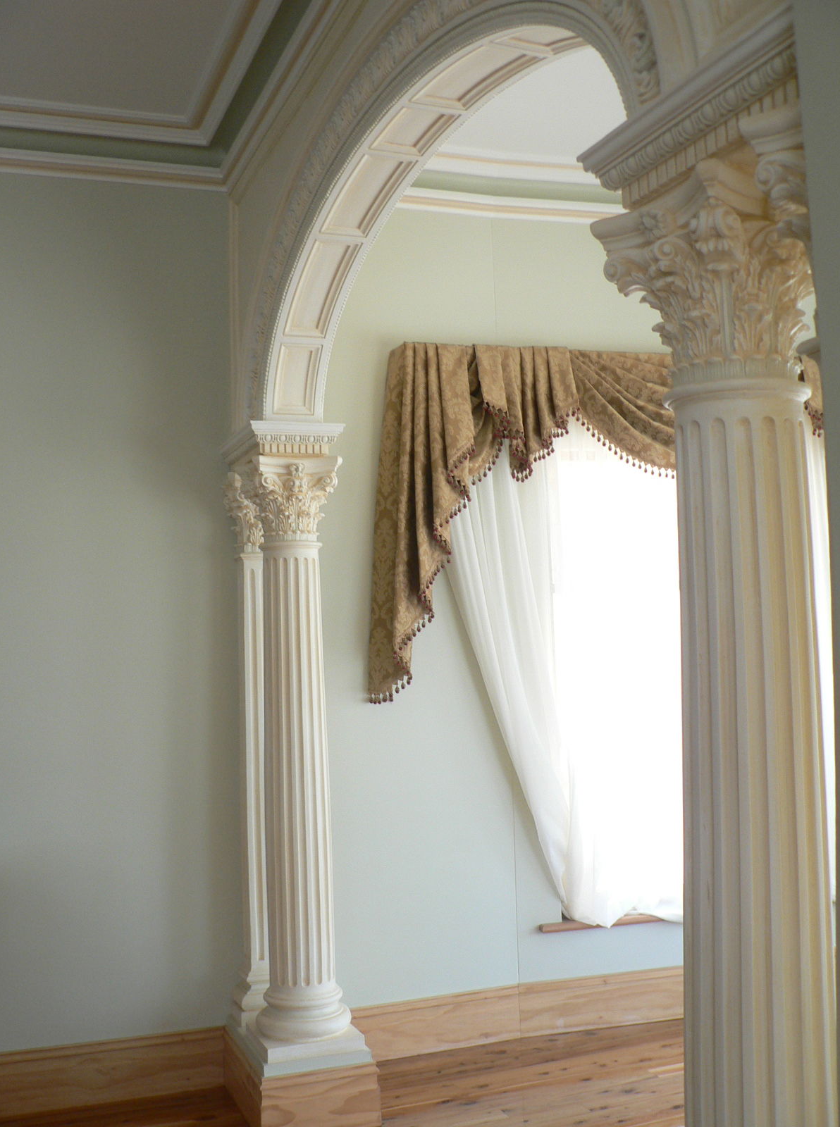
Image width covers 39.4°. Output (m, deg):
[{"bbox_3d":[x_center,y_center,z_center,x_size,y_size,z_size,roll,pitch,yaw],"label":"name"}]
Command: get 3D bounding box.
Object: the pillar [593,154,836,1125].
[{"bbox_3d":[0.427,0.396,1.471,0.283,1.735,0.283,0,-4,-21],"label":"pillar"}]

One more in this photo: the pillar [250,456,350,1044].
[{"bbox_3d":[-0.376,0.544,3.558,0.283,1.716,0.283,0,-4,-21],"label":"pillar"}]

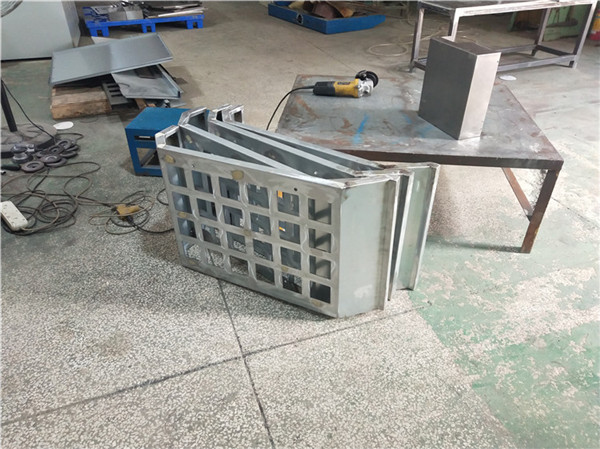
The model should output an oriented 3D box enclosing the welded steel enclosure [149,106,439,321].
[{"bbox_3d":[-0.026,-0.070,2.059,1.040,0.553,0.479,15,36,21],"label":"welded steel enclosure"}]

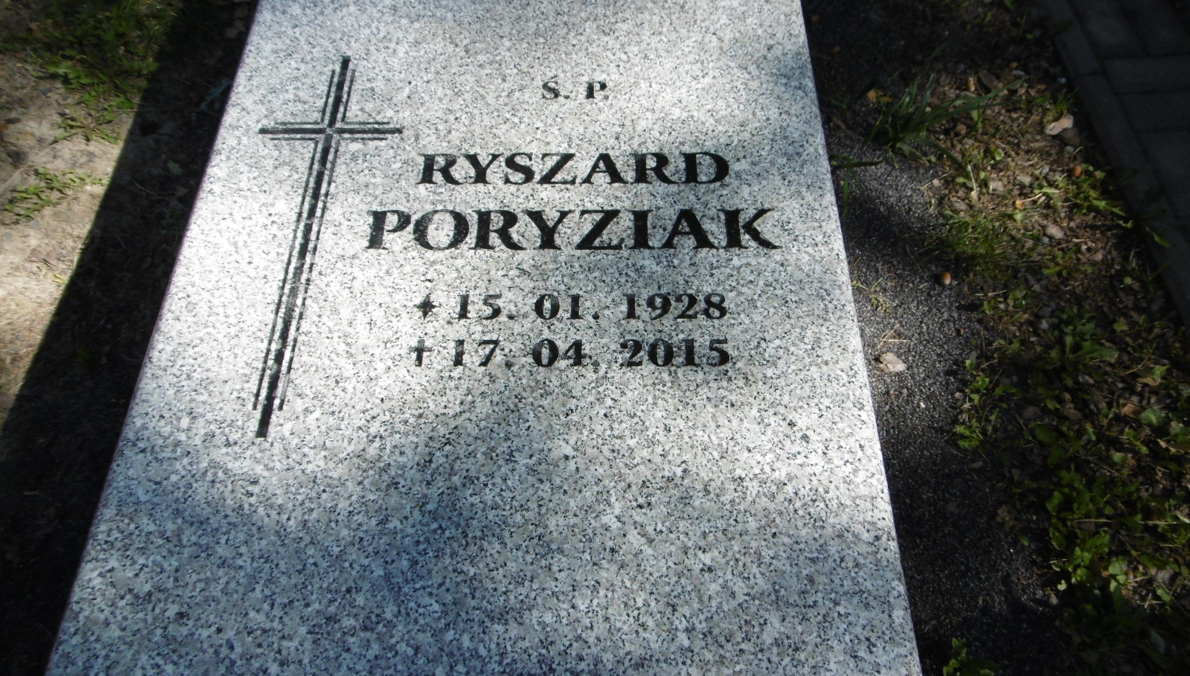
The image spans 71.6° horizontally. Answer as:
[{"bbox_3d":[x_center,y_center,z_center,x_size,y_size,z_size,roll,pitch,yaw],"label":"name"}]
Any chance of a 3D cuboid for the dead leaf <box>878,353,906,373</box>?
[{"bbox_3d":[0.488,0.044,1.366,0.046,0.013,0.038,23,63,13],"label":"dead leaf"}]

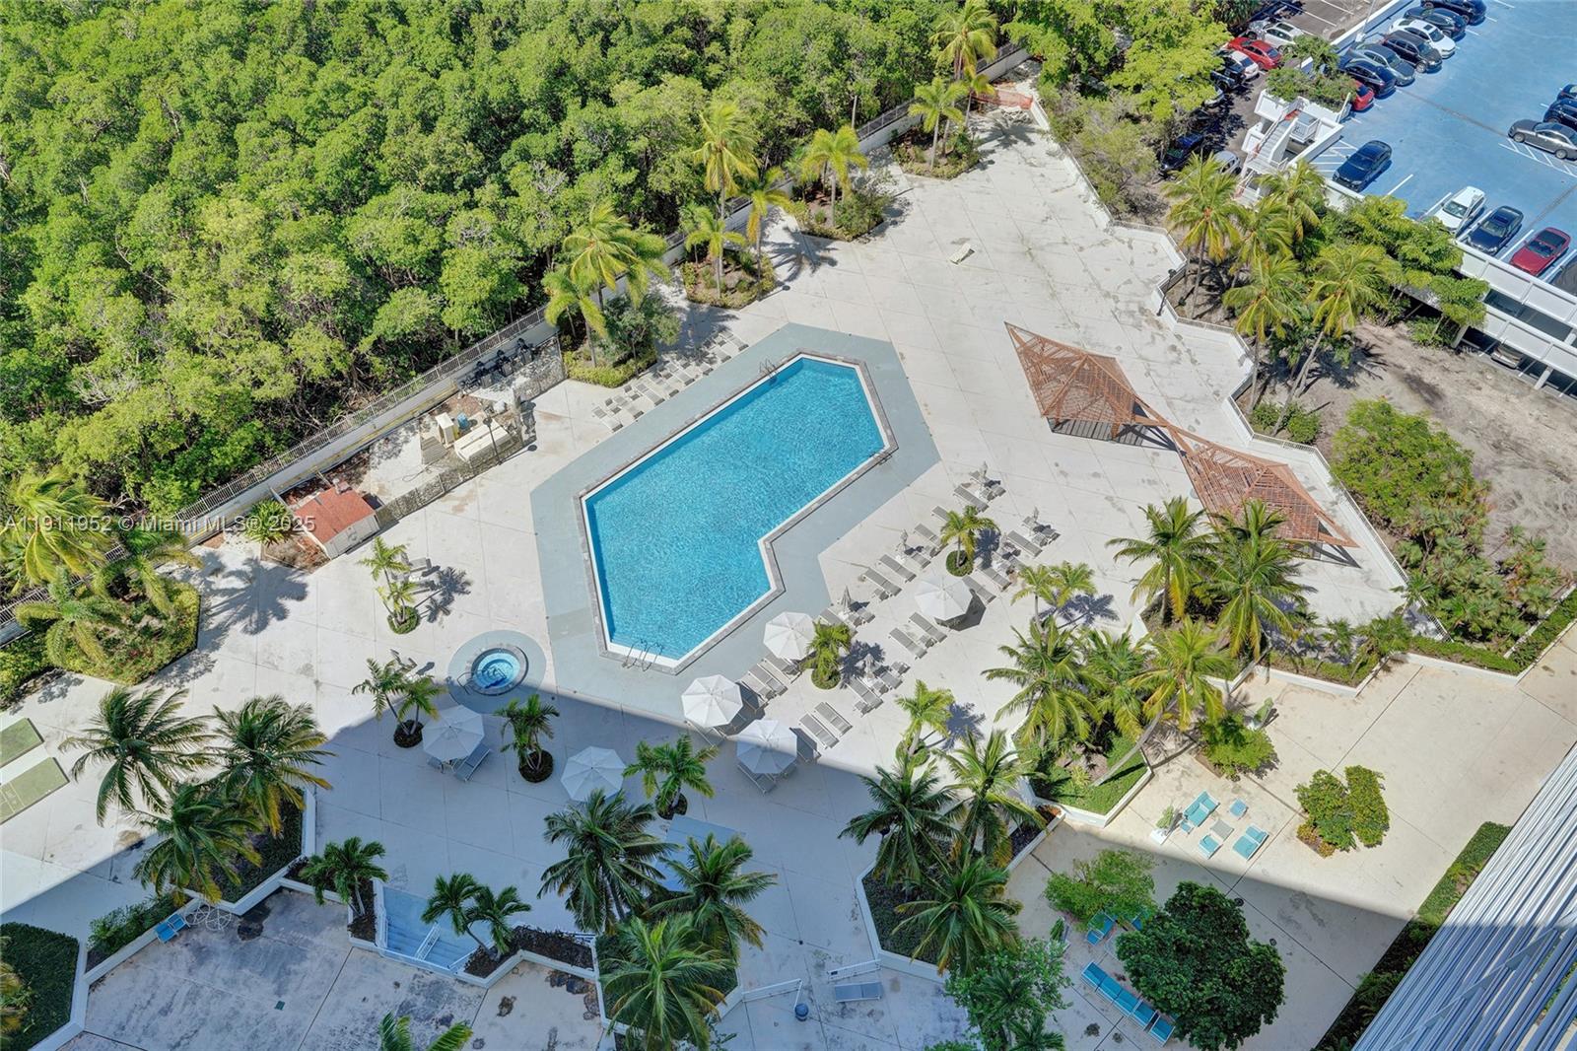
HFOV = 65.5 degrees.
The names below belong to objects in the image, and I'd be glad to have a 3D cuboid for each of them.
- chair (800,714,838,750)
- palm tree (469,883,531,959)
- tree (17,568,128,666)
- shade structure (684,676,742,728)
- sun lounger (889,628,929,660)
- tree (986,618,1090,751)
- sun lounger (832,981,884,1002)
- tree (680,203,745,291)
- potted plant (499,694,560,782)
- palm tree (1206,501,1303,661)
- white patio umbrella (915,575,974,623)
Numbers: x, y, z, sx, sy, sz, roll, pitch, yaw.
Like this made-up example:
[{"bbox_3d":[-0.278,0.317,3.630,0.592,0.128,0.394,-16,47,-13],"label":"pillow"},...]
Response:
[{"bbox_3d":[1.468,9.777,57.946,1.950,0.420,0.680,38,60,26],"label":"chair"},{"bbox_3d":[-11.869,16.712,50.708,2.600,4.100,2.600,0,51,0],"label":"palm tree"},{"bbox_3d":[-33.107,5.628,58.629,5.400,6.700,5.200,-2,51,0],"label":"tree"},{"bbox_3d":[-3.490,8.588,57.551,2.750,2.550,2.750,0,51,0],"label":"shade structure"},{"bbox_3d":[5.941,5.944,61.010,0.680,0.420,1.950,-37,60,-26],"label":"sun lounger"},{"bbox_3d":[11.179,8.103,54.452,4.500,7.500,4.600,0,51,0],"label":"tree"},{"bbox_3d":[2.840,19.208,50.358,1.950,0.420,0.680,-3,51,-2],"label":"sun lounger"},{"bbox_3d":[-4.619,-16.800,76.814,3.900,5.710,3.900,-1,51,0],"label":"tree"},{"bbox_3d":[-11.831,10.013,56.801,2.700,4.700,2.700,-2,51,0],"label":"potted plant"},{"bbox_3d":[22.379,3.723,59.465,5.000,7.800,5.000,-2,51,0],"label":"palm tree"},{"bbox_3d":[7.860,4.131,62.352,2.900,2.750,2.900,-2,51,0],"label":"white patio umbrella"}]

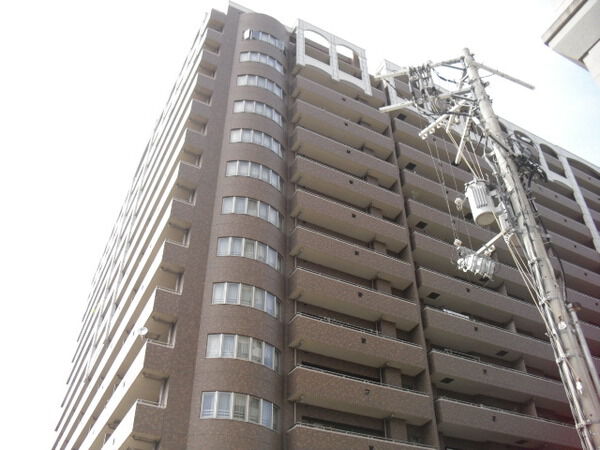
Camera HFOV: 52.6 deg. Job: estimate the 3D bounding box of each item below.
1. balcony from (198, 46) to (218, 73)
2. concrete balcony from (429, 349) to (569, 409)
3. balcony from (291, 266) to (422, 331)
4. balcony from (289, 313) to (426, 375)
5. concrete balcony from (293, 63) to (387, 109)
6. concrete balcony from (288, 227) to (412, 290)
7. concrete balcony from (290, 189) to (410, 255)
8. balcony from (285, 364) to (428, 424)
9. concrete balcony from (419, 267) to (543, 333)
[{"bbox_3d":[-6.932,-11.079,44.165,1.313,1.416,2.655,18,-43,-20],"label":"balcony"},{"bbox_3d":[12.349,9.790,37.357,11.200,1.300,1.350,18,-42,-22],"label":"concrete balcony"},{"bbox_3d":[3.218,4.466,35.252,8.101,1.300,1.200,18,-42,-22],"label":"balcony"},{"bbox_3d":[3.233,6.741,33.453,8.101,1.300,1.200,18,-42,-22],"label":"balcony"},{"bbox_3d":[3.230,-11.336,48.523,8.164,1.328,1.100,18,-43,-20],"label":"concrete balcony"},{"bbox_3d":[3.264,2.178,37.273,8.164,1.328,1.100,18,-43,-20],"label":"concrete balcony"},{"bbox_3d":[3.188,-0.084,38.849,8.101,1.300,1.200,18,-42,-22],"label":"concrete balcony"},{"bbox_3d":[3.281,9.067,31.648,8.164,1.328,1.100,18,-43,-20],"label":"balcony"},{"bbox_3d":[12.148,5.108,40.820,10.667,1.328,1.100,18,-43,-20],"label":"concrete balcony"}]

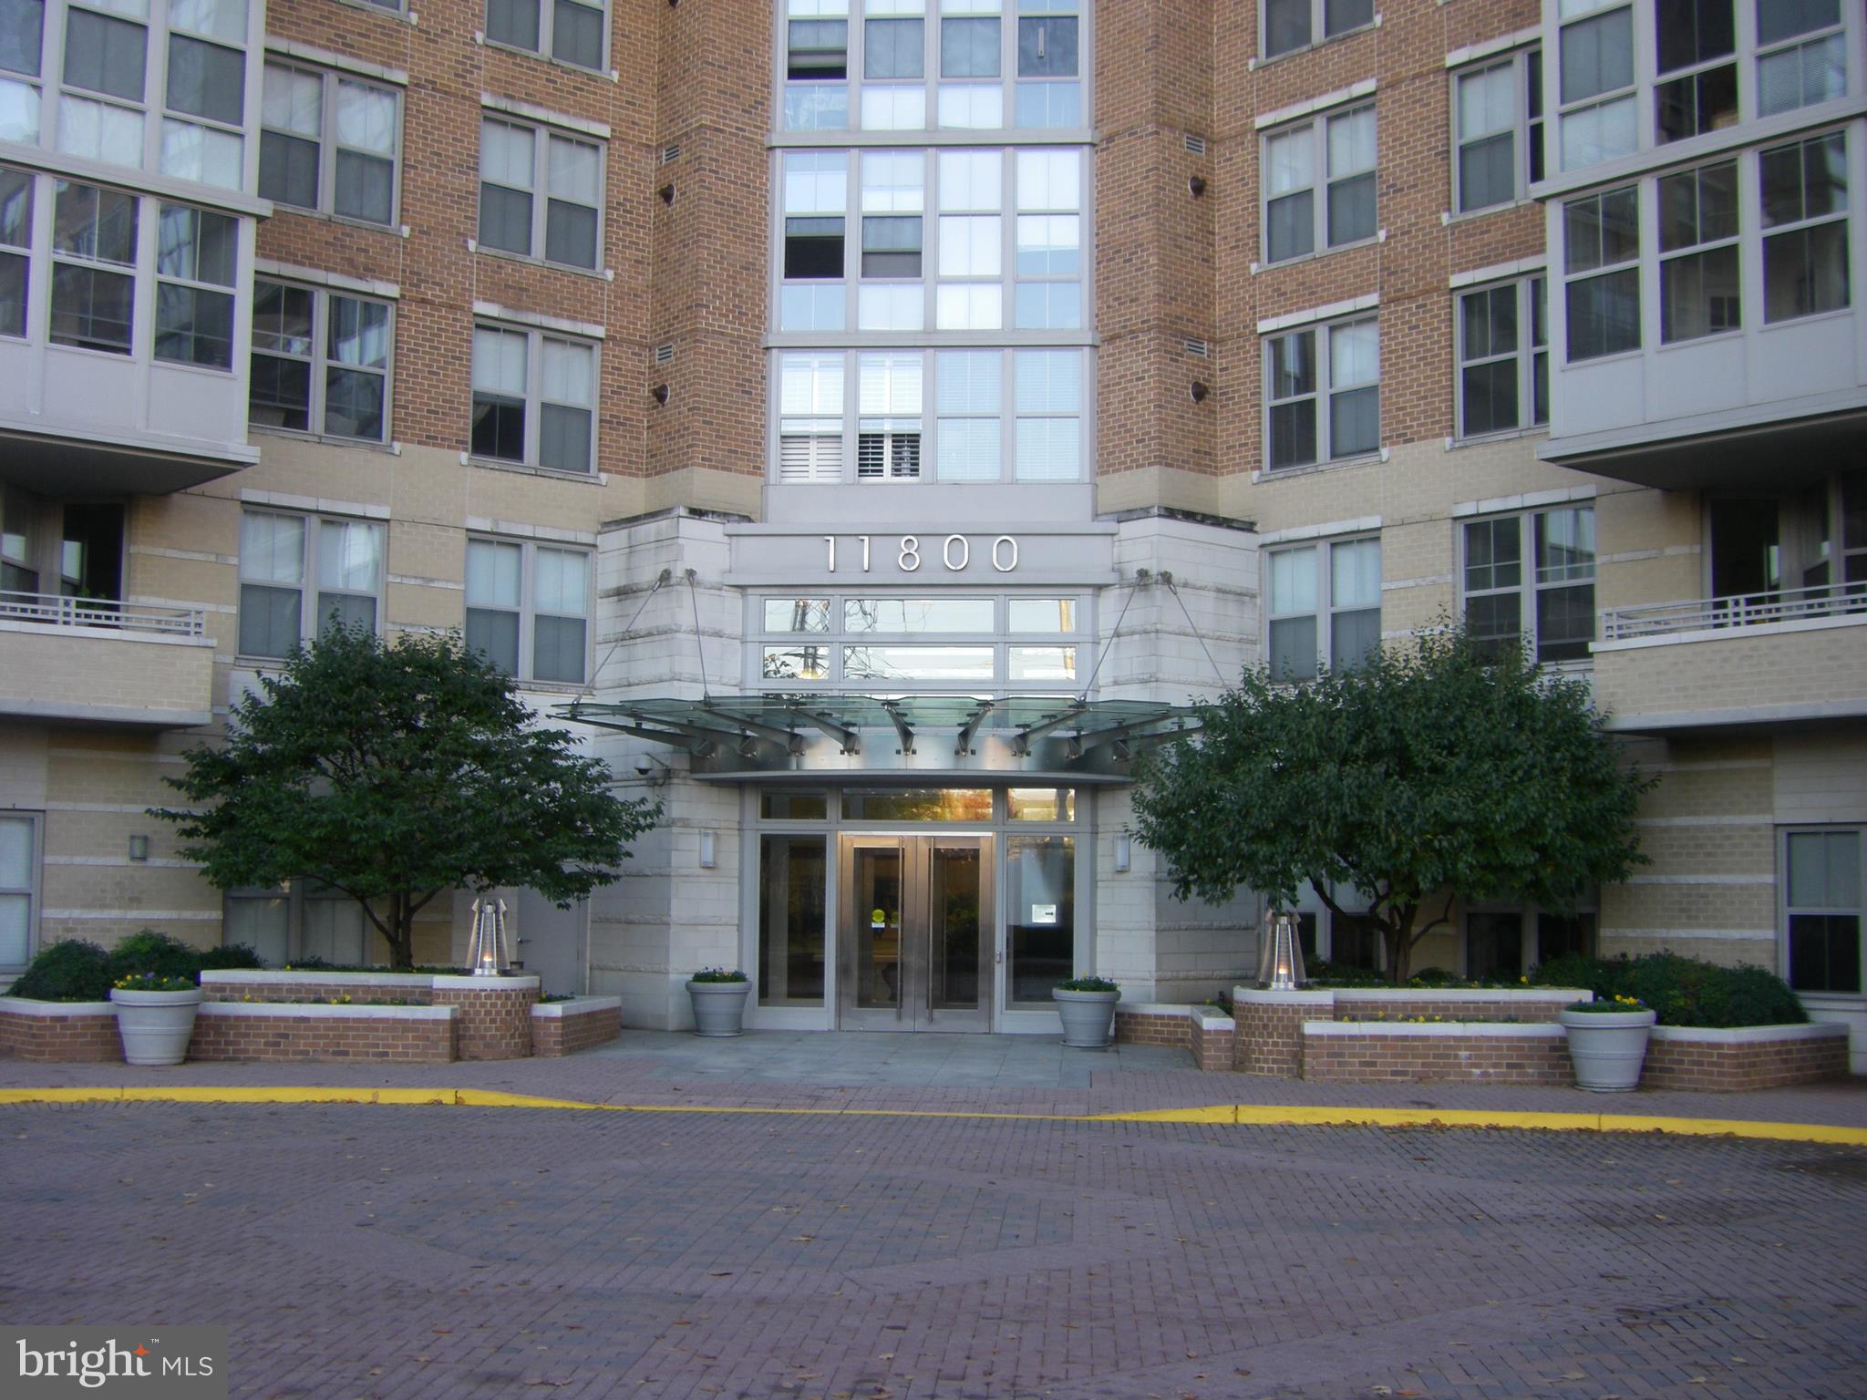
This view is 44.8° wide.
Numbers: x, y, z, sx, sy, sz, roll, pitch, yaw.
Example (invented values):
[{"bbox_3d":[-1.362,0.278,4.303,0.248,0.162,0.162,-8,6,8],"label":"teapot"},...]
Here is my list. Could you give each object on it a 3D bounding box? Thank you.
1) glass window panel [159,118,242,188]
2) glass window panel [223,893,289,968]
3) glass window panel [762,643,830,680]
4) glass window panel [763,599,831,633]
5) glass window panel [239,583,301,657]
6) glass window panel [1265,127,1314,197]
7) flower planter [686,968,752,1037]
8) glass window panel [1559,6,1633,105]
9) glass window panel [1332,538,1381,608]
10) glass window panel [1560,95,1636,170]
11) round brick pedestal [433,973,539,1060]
[{"bbox_3d":[-7.691,-5.748,23.833,0.892,0.564,0.060,5,-7,-41],"label":"glass window panel"},{"bbox_3d":[-7.760,2.673,25.990,0.766,0.791,0.060,5,-7,-40],"label":"glass window panel"},{"bbox_3d":[-1.756,-0.487,29.083,0.876,0.471,0.060,0,-5,4],"label":"glass window panel"},{"bbox_3d":[-1.718,-1.066,28.674,0.855,0.419,0.060,0,-5,4],"label":"glass window panel"},{"bbox_3d":[-7.702,-0.903,26.335,0.752,0.820,0.060,5,-7,-40],"label":"glass window panel"},{"bbox_3d":[4.588,-6.924,29.165,0.060,0.839,0.777,5,-7,-42],"label":"glass window panel"},{"bbox_3d":[-2.565,3.620,27.175,0.778,0.777,0.778,0,-5,4],"label":"flower planter"},{"bbox_3d":[6.704,-6.506,22.901,0.060,0.822,0.841,5,-7,-41],"label":"glass window panel"},{"bbox_3d":[5.208,-1.550,27.889,0.060,0.810,0.749,5,-7,-42],"label":"glass window panel"},{"bbox_3d":[6.870,-5.861,23.419,0.060,0.591,0.901,5,-7,-41],"label":"glass window panel"},{"bbox_3d":[-4.615,3.256,23.275,1.060,0.837,0.900,0,-5,4],"label":"round brick pedestal"}]

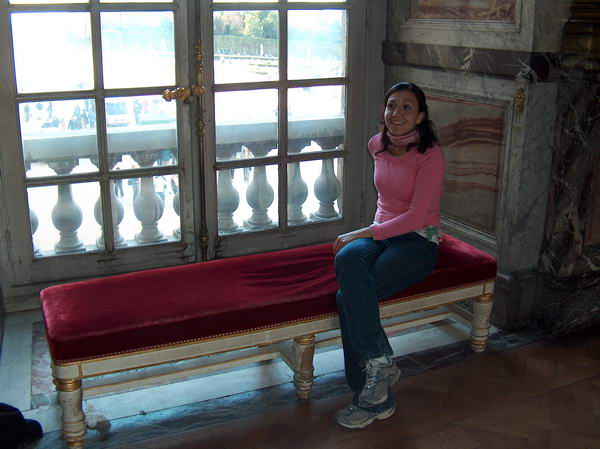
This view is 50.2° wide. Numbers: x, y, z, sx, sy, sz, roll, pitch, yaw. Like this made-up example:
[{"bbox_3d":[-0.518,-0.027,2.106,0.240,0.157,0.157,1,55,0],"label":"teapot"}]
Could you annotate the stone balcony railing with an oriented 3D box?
[{"bbox_3d":[-0.724,-0.261,4.189,2.200,0.768,0.260,-8,19,-24],"label":"stone balcony railing"}]

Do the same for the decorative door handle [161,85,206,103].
[{"bbox_3d":[-0.664,-0.746,3.650,0.235,0.075,0.080,-8,19,-24],"label":"decorative door handle"}]

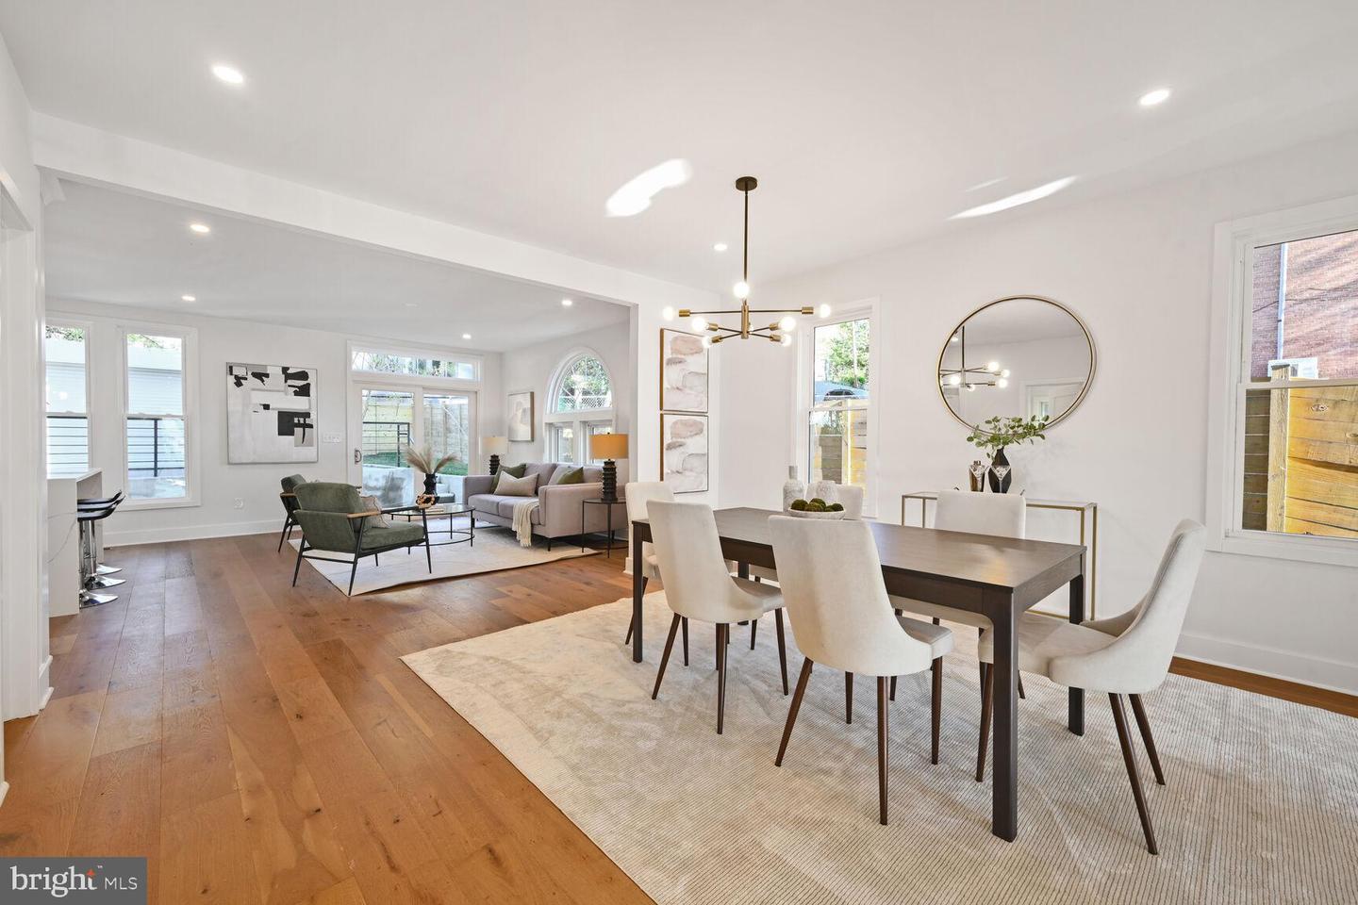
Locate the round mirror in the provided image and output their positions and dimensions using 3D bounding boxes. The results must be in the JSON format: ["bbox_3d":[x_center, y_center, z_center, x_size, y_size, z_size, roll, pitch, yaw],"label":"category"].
[{"bbox_3d":[2.191,-0.580,3.488,0.035,0.910,0.910,-1,2,-42],"label":"round mirror"}]

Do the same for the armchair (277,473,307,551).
[{"bbox_3d":[-4.096,0.651,6.119,0.800,0.830,0.700,-1,1,-31],"label":"armchair"}]

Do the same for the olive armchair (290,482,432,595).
[{"bbox_3d":[-2.716,0.669,4.539,0.710,0.850,0.800,0,1,22],"label":"olive armchair"}]

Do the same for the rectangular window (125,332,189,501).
[{"bbox_3d":[-6.128,-0.420,6.199,0.540,1.950,0.100,-1,1,-44],"label":"rectangular window"}]

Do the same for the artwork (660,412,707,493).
[{"bbox_3d":[0.055,0.021,4.993,0.600,0.755,0.050,-1,2,-42],"label":"artwork"}]

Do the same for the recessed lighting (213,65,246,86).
[{"bbox_3d":[-1.816,-1.530,2.132,0.105,0.020,0.105,-1,2,-42],"label":"recessed lighting"}]

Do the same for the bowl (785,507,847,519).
[{"bbox_3d":[0.695,0.333,2.659,0.285,0.078,0.285,0,1,0],"label":"bowl"}]

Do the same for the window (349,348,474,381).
[{"bbox_3d":[-3.949,-1.319,8.033,1.770,0.340,0.100,-1,2,-42],"label":"window"}]

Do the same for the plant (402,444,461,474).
[{"bbox_3d":[-2.884,0.070,6.099,0.520,0.350,0.440,0,1,5],"label":"plant"}]

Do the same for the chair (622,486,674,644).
[{"bbox_3d":[0.005,0.664,3.150,0.600,0.940,0.490,1,2,43],"label":"chair"}]

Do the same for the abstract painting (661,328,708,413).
[{"bbox_3d":[0.061,-0.758,5.021,0.610,0.760,0.040,-1,1,-44],"label":"abstract painting"}]

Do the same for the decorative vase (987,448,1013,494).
[{"bbox_3d":[2.030,0.138,3.331,0.130,0.345,0.130,-1,1,-44],"label":"decorative vase"}]

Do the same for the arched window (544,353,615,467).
[{"bbox_3d":[-1.388,-0.571,7.302,0.120,1.660,1.730,-1,1,-44],"label":"arched window"}]

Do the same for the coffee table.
[{"bbox_3d":[-2.806,0.858,6.004,0.930,0.410,0.930,-1,1,-44],"label":"coffee table"}]

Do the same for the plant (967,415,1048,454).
[{"bbox_3d":[2.062,-0.119,3.334,0.320,0.250,0.440,-1,2,-42],"label":"plant"}]

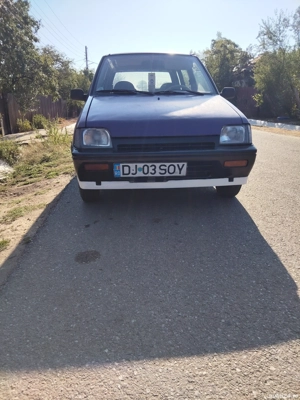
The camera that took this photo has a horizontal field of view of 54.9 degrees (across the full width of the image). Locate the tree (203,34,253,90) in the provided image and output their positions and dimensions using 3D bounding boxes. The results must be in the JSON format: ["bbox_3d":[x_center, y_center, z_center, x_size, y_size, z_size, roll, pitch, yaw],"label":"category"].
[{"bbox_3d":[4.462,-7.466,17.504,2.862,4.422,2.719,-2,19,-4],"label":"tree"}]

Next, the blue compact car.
[{"bbox_3d":[0.005,-1.036,3.543,1.450,1.400,3.340,-2,19,-4],"label":"blue compact car"}]

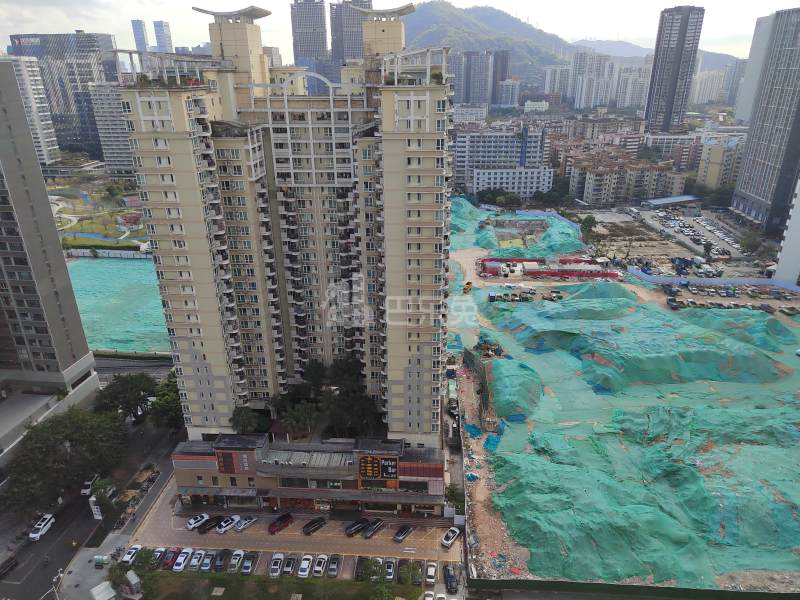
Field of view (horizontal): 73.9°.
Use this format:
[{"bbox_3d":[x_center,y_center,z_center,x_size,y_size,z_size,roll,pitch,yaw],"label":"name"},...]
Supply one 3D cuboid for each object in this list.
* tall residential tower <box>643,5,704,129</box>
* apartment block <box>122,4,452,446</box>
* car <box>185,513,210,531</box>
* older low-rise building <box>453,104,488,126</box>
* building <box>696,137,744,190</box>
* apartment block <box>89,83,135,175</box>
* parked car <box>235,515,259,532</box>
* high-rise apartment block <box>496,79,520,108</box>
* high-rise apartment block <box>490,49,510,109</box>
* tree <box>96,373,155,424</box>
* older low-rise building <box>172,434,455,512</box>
[{"bbox_3d":[261.930,-205.056,517.399,32.721,141.000,28.000,7,24,18],"label":"tall residential tower"},{"bbox_3d":[-17.060,-15.550,117.480,54.500,86.200,44.000,1,23,4],"label":"apartment block"},{"bbox_3d":[-40.656,44.359,106.844,4.550,1.480,1.800,-17,27,-34],"label":"car"},{"bbox_3d":[82.043,-213.903,620.270,38.663,27.500,18.000,0,22,2],"label":"older low-rise building"},{"bbox_3d":[227.929,-92.651,382.053,24.827,37.500,18.000,8,24,20],"label":"building"},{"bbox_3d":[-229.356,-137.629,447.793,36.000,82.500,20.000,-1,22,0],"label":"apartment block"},{"bbox_3d":[-30.739,44.418,106.362,4.550,1.480,1.800,-17,28,-34],"label":"parked car"},{"bbox_3d":[135.414,-252.491,671.890,27.252,46.000,22.000,1,23,5],"label":"high-rise apartment block"},{"bbox_3d":[133.744,-280.531,715.586,24.301,100.500,24.000,1,23,5],"label":"high-rise apartment block"},{"bbox_3d":[-72.330,26.632,140.201,14.800,9.400,13.200,-1,22,0],"label":"tree"},{"bbox_3d":[-17.986,36.412,110.477,53.500,12.800,8.800,0,22,3],"label":"older low-rise building"}]

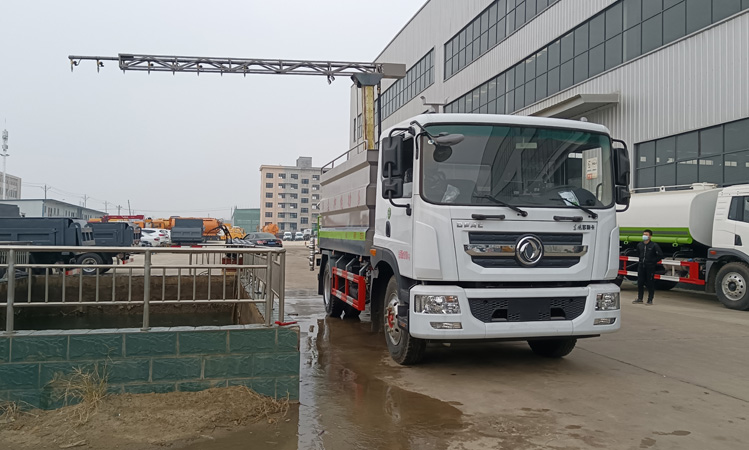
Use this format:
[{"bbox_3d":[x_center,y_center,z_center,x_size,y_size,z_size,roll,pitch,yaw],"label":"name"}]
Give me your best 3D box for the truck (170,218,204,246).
[{"bbox_3d":[-13.580,0.796,42.753,2.100,2.350,5.700,1,-1,-16],"label":"truck"}]

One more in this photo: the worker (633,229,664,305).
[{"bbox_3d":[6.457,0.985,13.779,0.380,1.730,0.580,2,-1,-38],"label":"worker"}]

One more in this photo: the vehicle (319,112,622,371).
[{"bbox_3d":[0.745,0.197,9.667,2.520,3.000,7.520,1,-1,-14],"label":"vehicle"}]

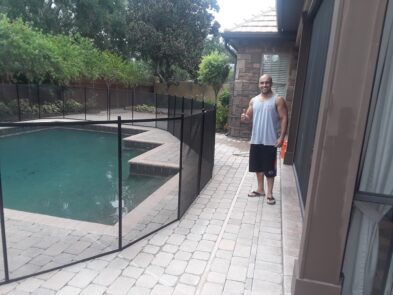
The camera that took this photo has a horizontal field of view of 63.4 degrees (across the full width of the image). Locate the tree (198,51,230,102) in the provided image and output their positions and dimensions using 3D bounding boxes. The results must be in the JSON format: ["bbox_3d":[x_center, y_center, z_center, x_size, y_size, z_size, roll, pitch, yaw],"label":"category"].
[{"bbox_3d":[0.689,-2.142,11.936,1.200,2.881,1.200,5,11,11],"label":"tree"}]

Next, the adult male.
[{"bbox_3d":[0.963,-0.121,4.433,0.620,1.750,0.420,7,11,18],"label":"adult male"}]

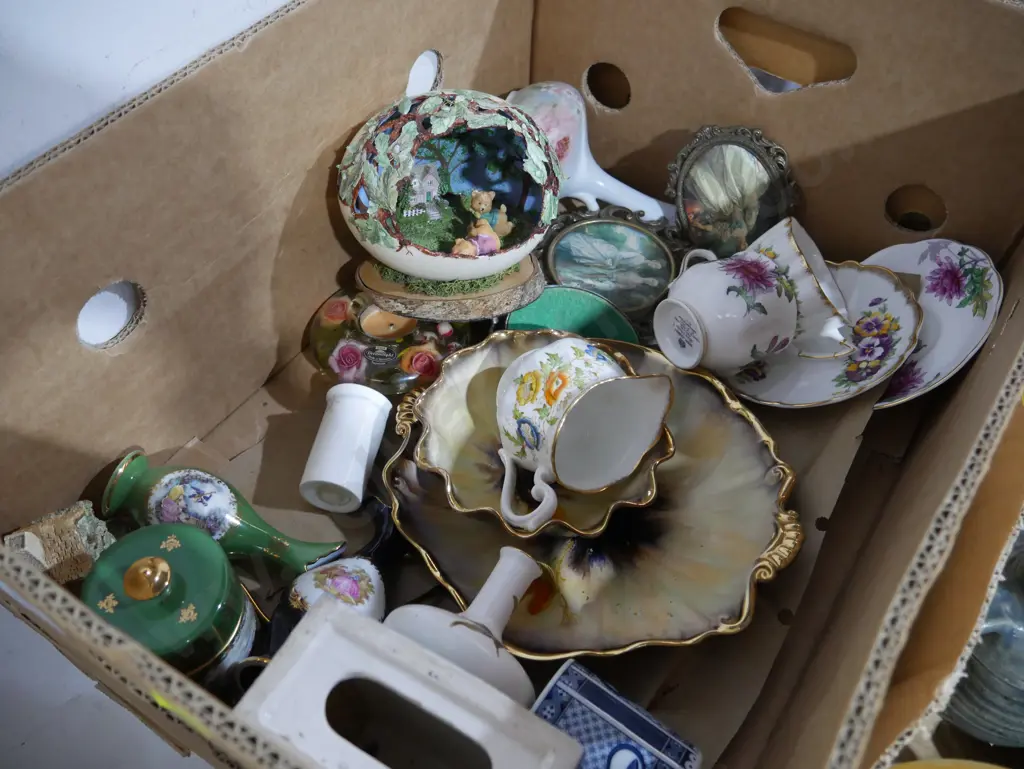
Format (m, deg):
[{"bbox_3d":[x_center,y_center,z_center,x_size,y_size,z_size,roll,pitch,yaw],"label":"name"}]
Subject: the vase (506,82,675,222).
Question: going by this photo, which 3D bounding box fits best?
[{"bbox_3d":[0.054,-0.167,0.656,0.161,0.112,0.098,27,15,6],"label":"vase"}]

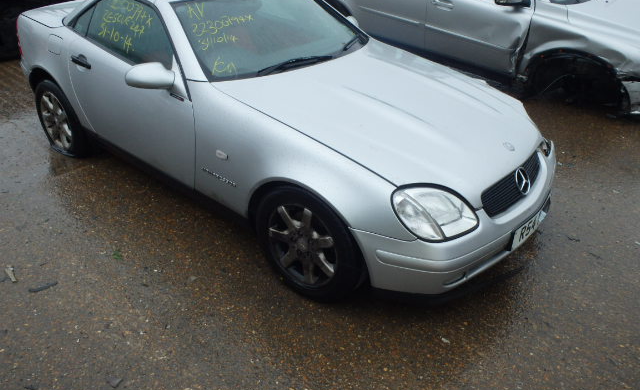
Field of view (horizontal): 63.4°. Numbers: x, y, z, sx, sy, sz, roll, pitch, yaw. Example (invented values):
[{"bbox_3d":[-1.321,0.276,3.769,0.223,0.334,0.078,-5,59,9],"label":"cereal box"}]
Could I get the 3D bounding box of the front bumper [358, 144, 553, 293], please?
[{"bbox_3d":[0.831,0.063,2.631,0.520,0.420,1.680,24,36,34],"label":"front bumper"}]

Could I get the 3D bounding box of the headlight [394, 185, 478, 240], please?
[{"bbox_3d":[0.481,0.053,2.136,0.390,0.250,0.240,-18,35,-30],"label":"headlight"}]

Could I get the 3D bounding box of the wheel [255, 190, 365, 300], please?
[{"bbox_3d":[-0.056,0.213,2.458,0.630,0.620,0.205,24,36,34],"label":"wheel"}]

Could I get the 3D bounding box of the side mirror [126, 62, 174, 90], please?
[{"bbox_3d":[-0.827,-0.580,2.519,0.160,0.130,0.240,24,36,34],"label":"side mirror"}]

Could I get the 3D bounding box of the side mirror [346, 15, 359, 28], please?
[{"bbox_3d":[0.240,-1.257,3.785,0.160,0.130,0.240,24,36,34],"label":"side mirror"}]

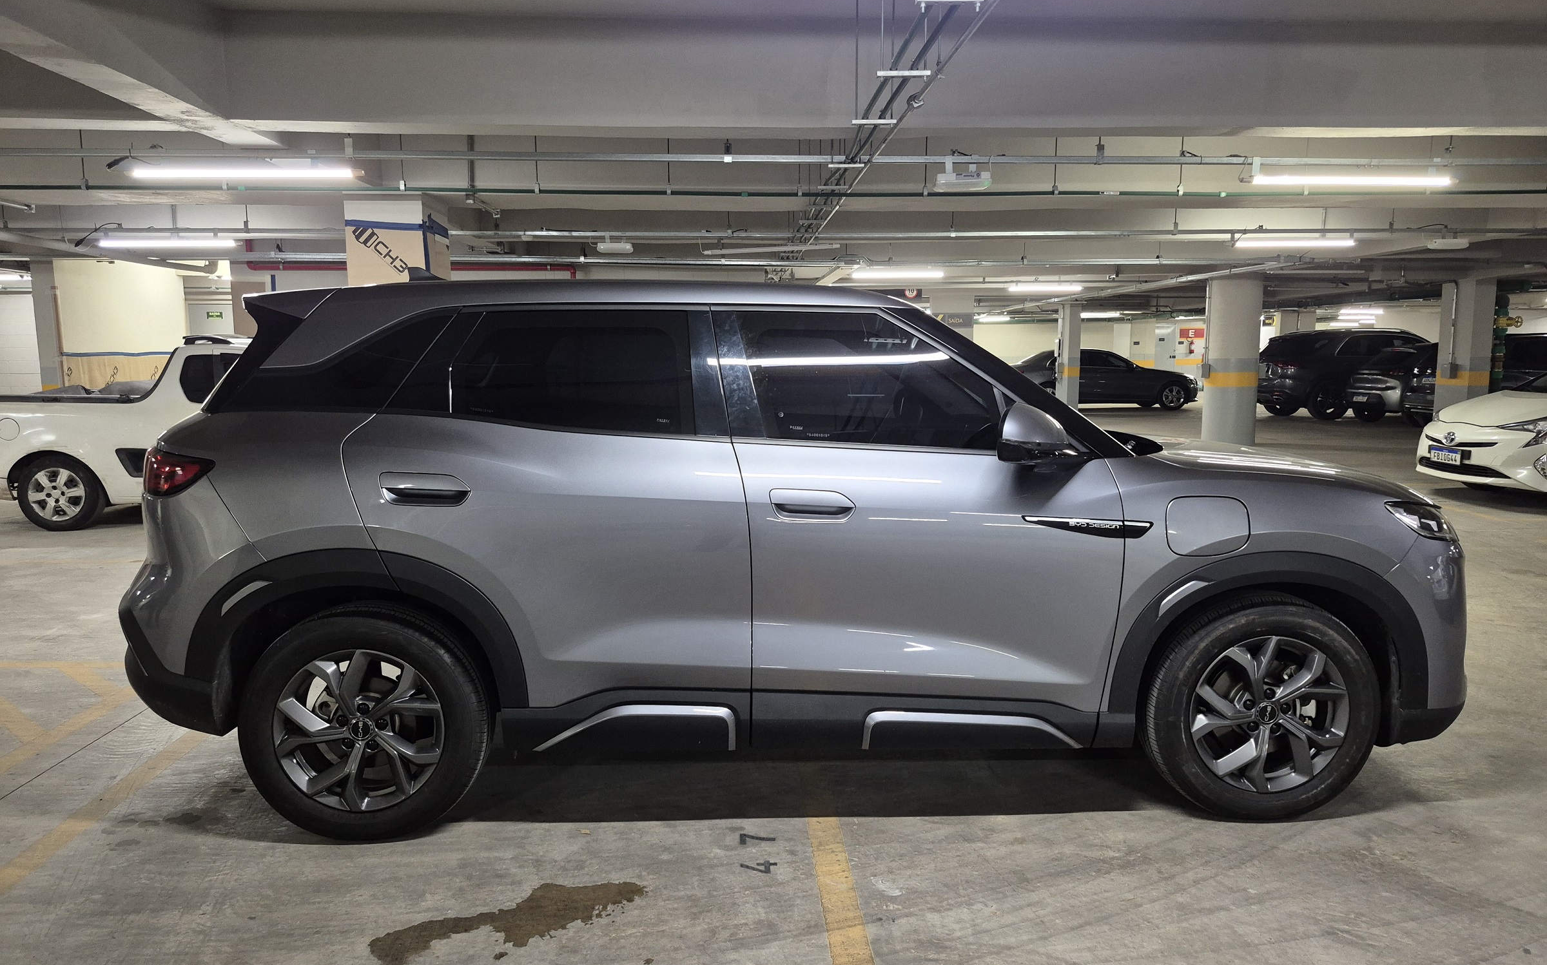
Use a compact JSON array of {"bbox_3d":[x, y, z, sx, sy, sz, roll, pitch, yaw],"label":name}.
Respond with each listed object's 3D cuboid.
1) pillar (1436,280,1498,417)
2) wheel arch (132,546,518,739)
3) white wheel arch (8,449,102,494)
[{"bbox_3d":[10.552,-1.849,15.705,0.340,2.470,0.690,-1,7,-3],"label":"pillar"},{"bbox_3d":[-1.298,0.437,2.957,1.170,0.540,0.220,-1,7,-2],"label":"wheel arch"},{"bbox_3d":[-5.803,-0.091,8.322,0.740,0.370,0.120,-1,7,-4],"label":"white wheel arch"}]

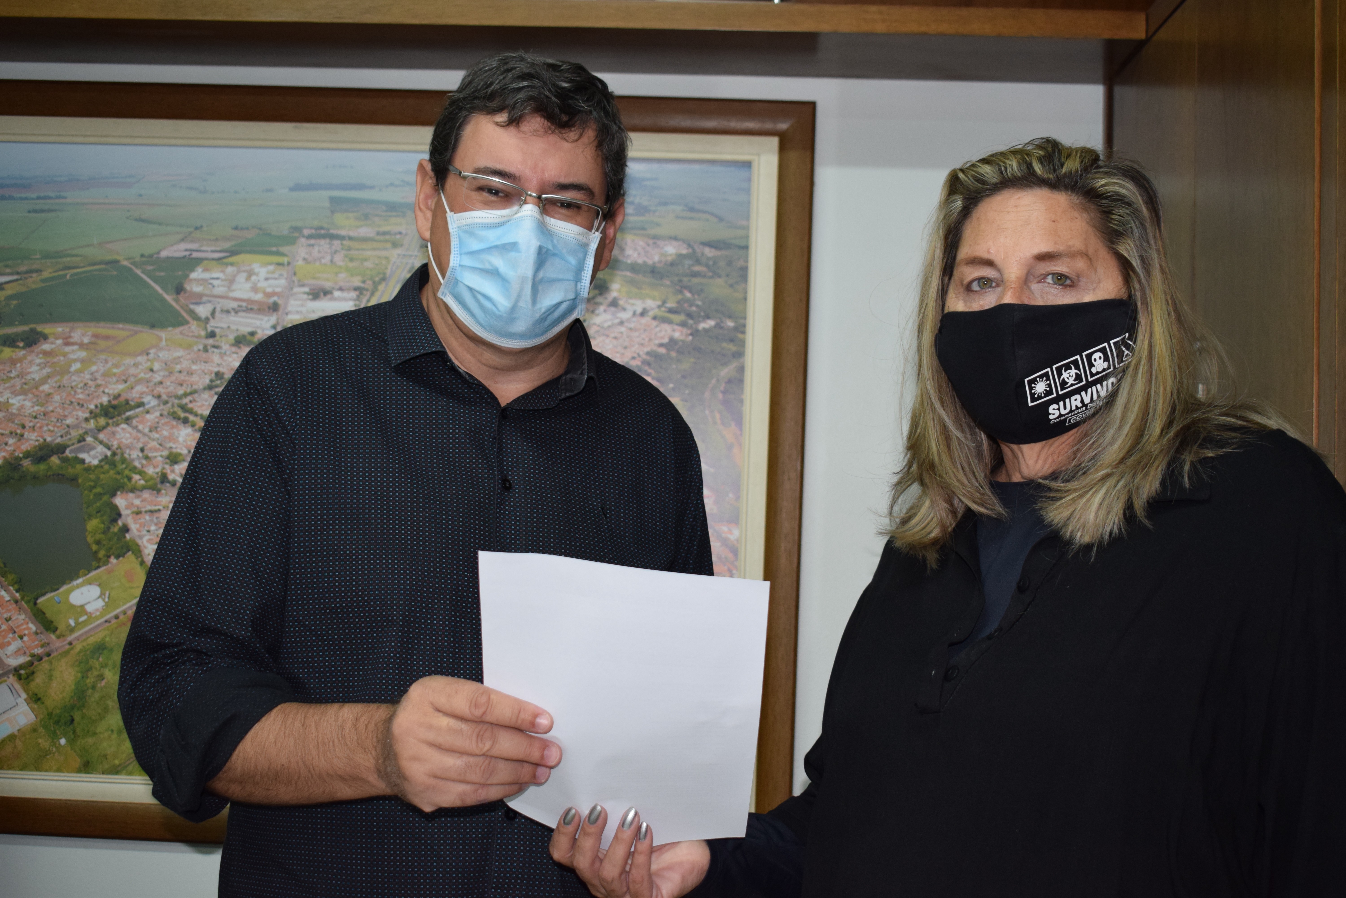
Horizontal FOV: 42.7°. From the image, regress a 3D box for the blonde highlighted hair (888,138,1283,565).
[{"bbox_3d":[0.368,-0.090,1.510,0.310,0.370,0.270,-1,-3,27],"label":"blonde highlighted hair"}]

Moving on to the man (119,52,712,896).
[{"bbox_3d":[-0.250,0.510,1.550,0.580,1.740,0.460,2,-3,-12],"label":"man"}]

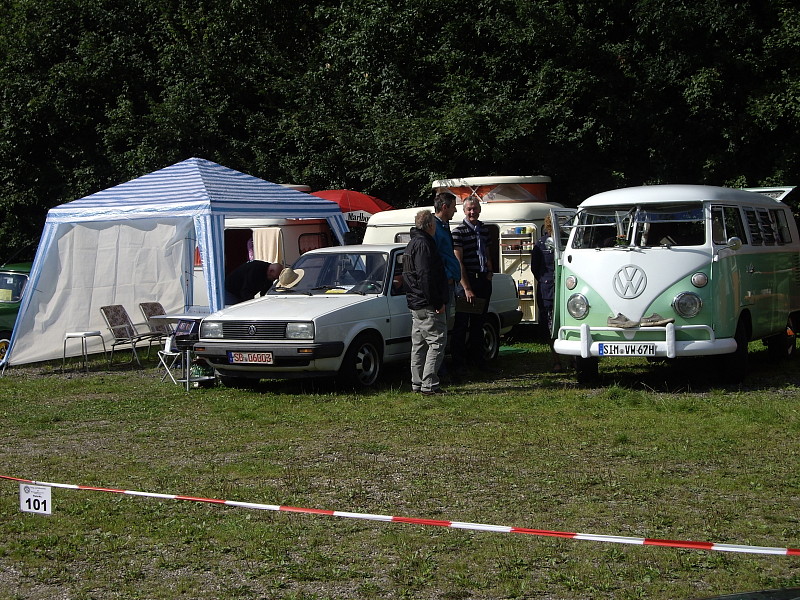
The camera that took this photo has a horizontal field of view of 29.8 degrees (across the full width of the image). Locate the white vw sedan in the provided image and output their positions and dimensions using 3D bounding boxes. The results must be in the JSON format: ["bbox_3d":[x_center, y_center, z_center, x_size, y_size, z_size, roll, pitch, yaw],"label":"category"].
[{"bbox_3d":[-0.284,0.092,16.077,1.670,1.410,4.330,0,4,32],"label":"white vw sedan"}]

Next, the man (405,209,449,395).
[{"bbox_3d":[0.233,0.028,14.272,0.470,1.760,0.350,0,4,37],"label":"man"}]

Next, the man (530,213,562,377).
[{"bbox_3d":[1.606,-0.066,15.923,0.480,1.660,0.350,-1,4,30],"label":"man"}]

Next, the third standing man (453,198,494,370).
[{"bbox_3d":[0.751,-0.113,15.668,0.490,1.850,0.330,-3,3,-6],"label":"third standing man"}]

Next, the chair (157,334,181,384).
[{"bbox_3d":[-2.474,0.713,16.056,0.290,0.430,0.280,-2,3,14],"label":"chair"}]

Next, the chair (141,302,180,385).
[{"bbox_3d":[-2.931,0.399,18.541,0.660,0.820,0.580,-1,4,30],"label":"chair"}]

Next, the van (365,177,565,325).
[{"bbox_3d":[0.959,-0.550,20.402,3.100,2.200,1.680,-2,3,13],"label":"van"}]

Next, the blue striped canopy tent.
[{"bbox_3d":[-2.604,-0.532,19.394,3.400,2.560,3.400,0,4,32],"label":"blue striped canopy tent"}]

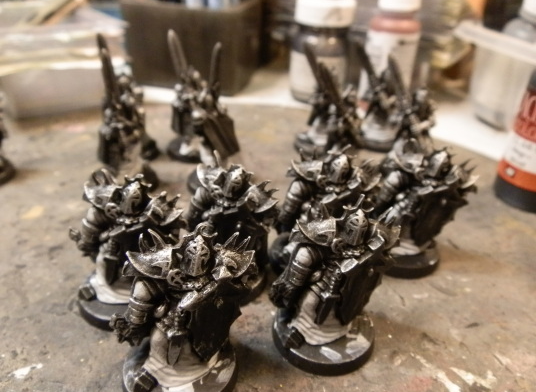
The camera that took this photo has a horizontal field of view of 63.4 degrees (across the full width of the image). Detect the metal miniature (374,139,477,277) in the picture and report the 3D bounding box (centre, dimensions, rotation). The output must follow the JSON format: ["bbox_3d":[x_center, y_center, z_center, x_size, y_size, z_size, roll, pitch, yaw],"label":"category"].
[{"bbox_3d":[0.041,0.001,0.120,0.028,0.036,0.026,-2,35,-7],"label":"metal miniature"}]

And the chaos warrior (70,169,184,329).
[{"bbox_3d":[-0.034,0.009,0.103,0.028,0.037,0.026,-4,35,-9],"label":"chaos warrior"}]

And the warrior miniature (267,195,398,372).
[{"bbox_3d":[0.015,0.017,0.094,0.028,0.038,0.026,-2,35,-6],"label":"warrior miniature"}]

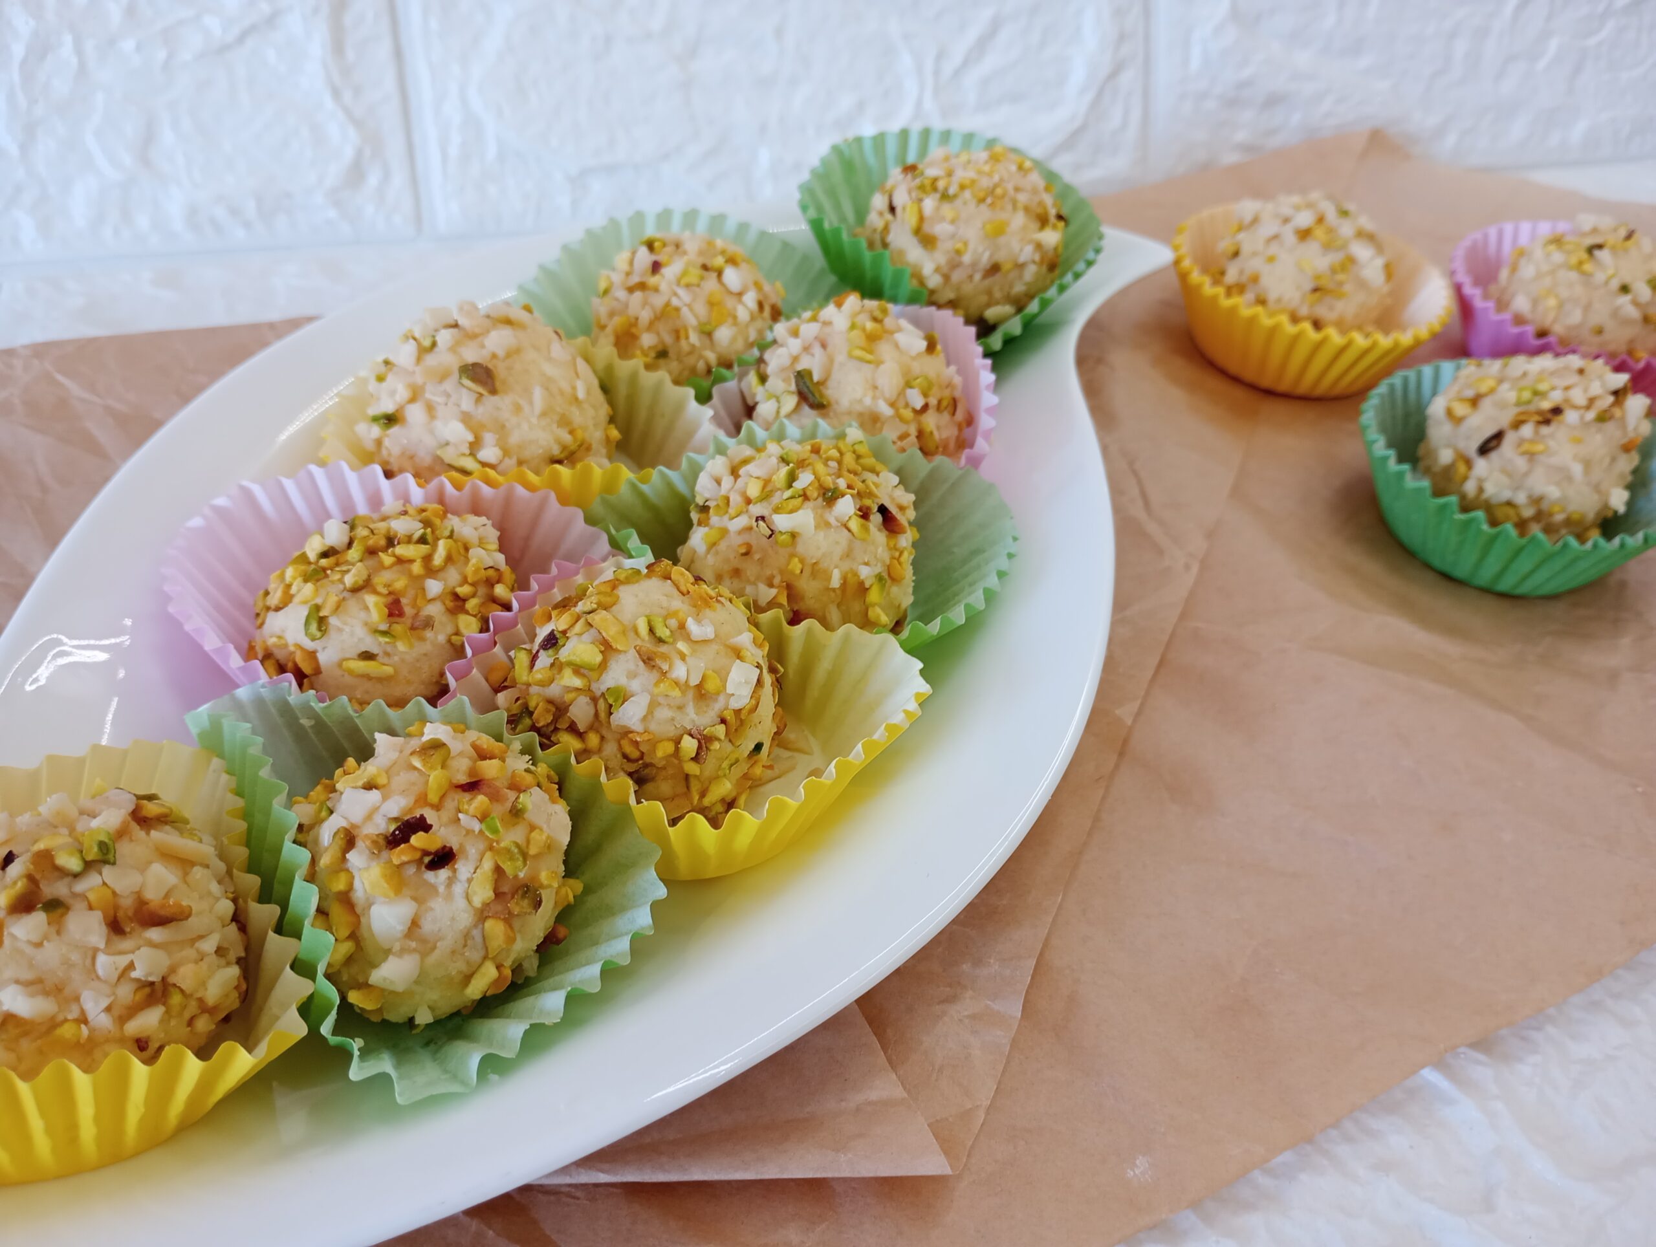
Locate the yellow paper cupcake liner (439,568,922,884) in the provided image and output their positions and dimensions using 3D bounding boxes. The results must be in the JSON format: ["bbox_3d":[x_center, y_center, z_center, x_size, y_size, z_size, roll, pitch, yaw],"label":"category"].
[{"bbox_3d":[-0.019,0.018,0.192,0.066,0.023,0.058,-2,38,2],"label":"yellow paper cupcake liner"}]

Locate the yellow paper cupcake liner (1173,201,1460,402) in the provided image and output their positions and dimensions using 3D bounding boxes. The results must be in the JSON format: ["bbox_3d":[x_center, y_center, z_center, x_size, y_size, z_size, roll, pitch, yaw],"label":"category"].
[{"bbox_3d":[0.108,-0.071,0.307,0.061,0.025,0.061,1,42,-1],"label":"yellow paper cupcake liner"}]

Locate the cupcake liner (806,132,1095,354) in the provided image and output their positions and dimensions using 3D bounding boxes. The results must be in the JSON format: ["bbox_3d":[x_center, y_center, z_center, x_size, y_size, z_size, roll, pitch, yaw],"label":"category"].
[{"bbox_3d":[0.027,-0.076,0.290,0.064,0.025,0.063,-3,57,4],"label":"cupcake liner"}]

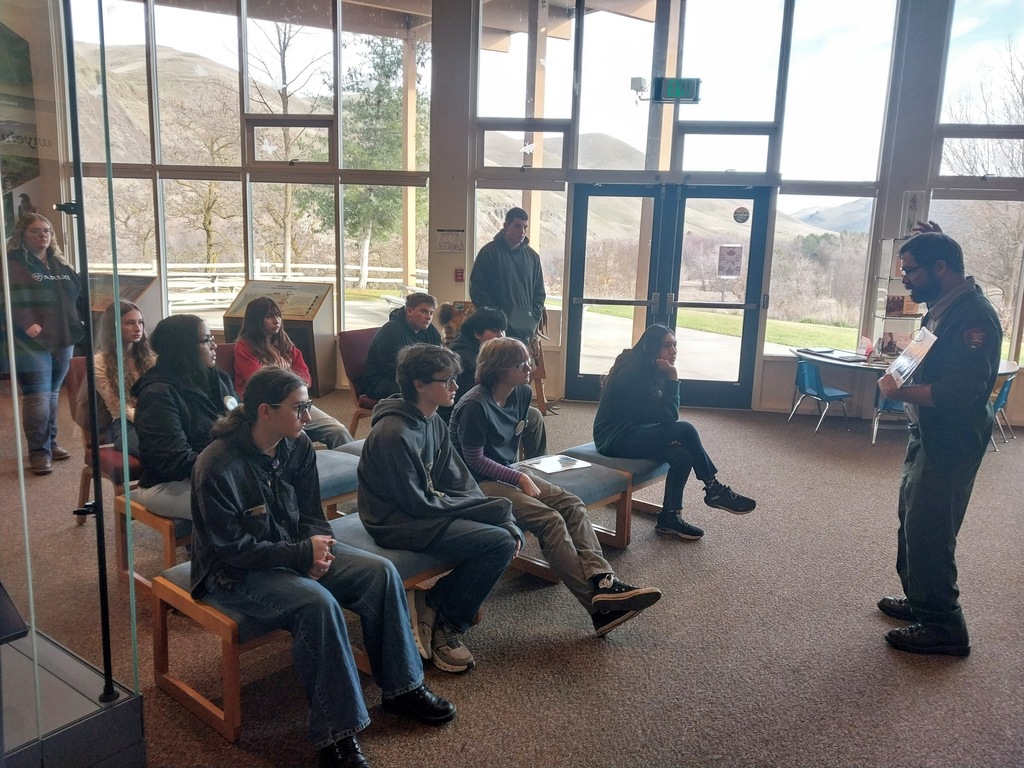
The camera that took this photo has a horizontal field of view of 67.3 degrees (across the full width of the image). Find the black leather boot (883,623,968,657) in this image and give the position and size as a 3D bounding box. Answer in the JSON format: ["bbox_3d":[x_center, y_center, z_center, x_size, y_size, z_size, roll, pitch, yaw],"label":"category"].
[{"bbox_3d":[1.684,1.003,3.147,0.315,0.140,0.115,3,10,6],"label":"black leather boot"}]

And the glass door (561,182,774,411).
[{"bbox_3d":[1.534,-0.860,7.745,1.900,2.197,0.100,3,10,7],"label":"glass door"}]

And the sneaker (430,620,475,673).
[{"bbox_3d":[-0.248,0.991,2.989,0.108,0.118,0.290,-4,12,-31],"label":"sneaker"}]

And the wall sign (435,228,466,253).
[{"bbox_3d":[-0.619,-1.450,7.825,0.295,0.225,0.020,3,10,5],"label":"wall sign"}]

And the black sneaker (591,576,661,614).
[{"bbox_3d":[0.468,0.864,3.140,0.290,0.105,0.115,-14,42,20],"label":"black sneaker"}]

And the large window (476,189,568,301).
[{"bbox_3d":[0.074,-1.381,7.866,0.927,1.172,0.060,3,10,7],"label":"large window"}]

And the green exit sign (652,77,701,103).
[{"bbox_3d":[1.579,-2.817,7.381,0.450,0.235,0.070,3,10,5],"label":"green exit sign"}]

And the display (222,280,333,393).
[{"bbox_3d":[-2.379,-0.464,7.906,0.910,1.130,0.650,3,10,5],"label":"display"}]

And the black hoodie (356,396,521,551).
[{"bbox_3d":[-0.249,0.374,3.058,0.600,0.560,0.500,7,11,29],"label":"black hoodie"}]

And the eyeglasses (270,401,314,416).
[{"bbox_3d":[-0.712,0.078,2.400,0.145,0.043,0.140,3,10,3],"label":"eyeglasses"}]

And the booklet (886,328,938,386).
[{"bbox_3d":[1.522,-0.107,2.930,0.015,0.225,0.275,32,21,6],"label":"booklet"}]

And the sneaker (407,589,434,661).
[{"bbox_3d":[-0.309,0.894,2.970,0.115,0.290,0.105,-23,-25,11],"label":"sneaker"}]

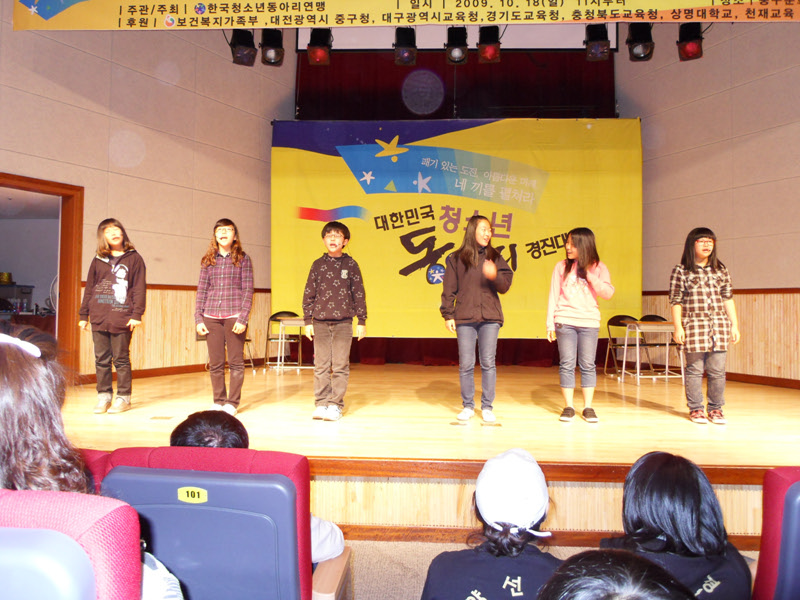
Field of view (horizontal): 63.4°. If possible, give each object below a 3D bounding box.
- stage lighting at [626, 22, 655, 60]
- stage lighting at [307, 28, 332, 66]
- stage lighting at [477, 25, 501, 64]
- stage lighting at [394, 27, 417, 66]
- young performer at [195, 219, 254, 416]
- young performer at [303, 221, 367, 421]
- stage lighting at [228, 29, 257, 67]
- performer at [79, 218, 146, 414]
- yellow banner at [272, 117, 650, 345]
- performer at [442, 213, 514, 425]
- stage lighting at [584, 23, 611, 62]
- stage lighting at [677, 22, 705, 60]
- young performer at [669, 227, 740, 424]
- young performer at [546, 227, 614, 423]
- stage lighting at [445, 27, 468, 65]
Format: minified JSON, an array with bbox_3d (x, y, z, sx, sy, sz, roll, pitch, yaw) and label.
[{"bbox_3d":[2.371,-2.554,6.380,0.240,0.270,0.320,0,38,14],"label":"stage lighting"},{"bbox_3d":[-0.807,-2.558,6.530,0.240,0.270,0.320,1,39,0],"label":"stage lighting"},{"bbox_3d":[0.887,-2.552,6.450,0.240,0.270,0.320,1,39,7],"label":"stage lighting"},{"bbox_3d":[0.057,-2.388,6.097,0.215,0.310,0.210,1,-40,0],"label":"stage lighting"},{"bbox_3d":[-1.389,0.127,5.157,0.445,1.547,0.300,1,-1,-7],"label":"young performer"},{"bbox_3d":[-0.493,0.151,4.996,0.468,1.515,0.310,1,-1,-1],"label":"young performer"},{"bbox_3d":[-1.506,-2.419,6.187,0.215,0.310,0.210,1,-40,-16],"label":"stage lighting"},{"bbox_3d":[-2.302,0.117,5.217,0.520,1.550,0.310,1,-1,-10],"label":"performer"},{"bbox_3d":[0.739,-0.988,8.900,5.068,2.975,0.040,1,-1,3],"label":"yellow banner"},{"bbox_3d":[0.606,0.131,5.032,0.532,1.578,0.350,1,-1,-5],"label":"performer"},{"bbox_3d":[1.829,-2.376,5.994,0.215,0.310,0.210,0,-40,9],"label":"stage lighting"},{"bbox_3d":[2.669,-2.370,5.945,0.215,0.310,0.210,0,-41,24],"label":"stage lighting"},{"bbox_3d":[2.390,0.194,5.080,0.500,1.510,0.280,0,0,8],"label":"young performer"},{"bbox_3d":[1.445,0.180,5.180,0.520,1.520,0.320,0,0,12],"label":"young performer"},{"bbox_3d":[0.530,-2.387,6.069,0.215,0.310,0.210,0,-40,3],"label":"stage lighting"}]

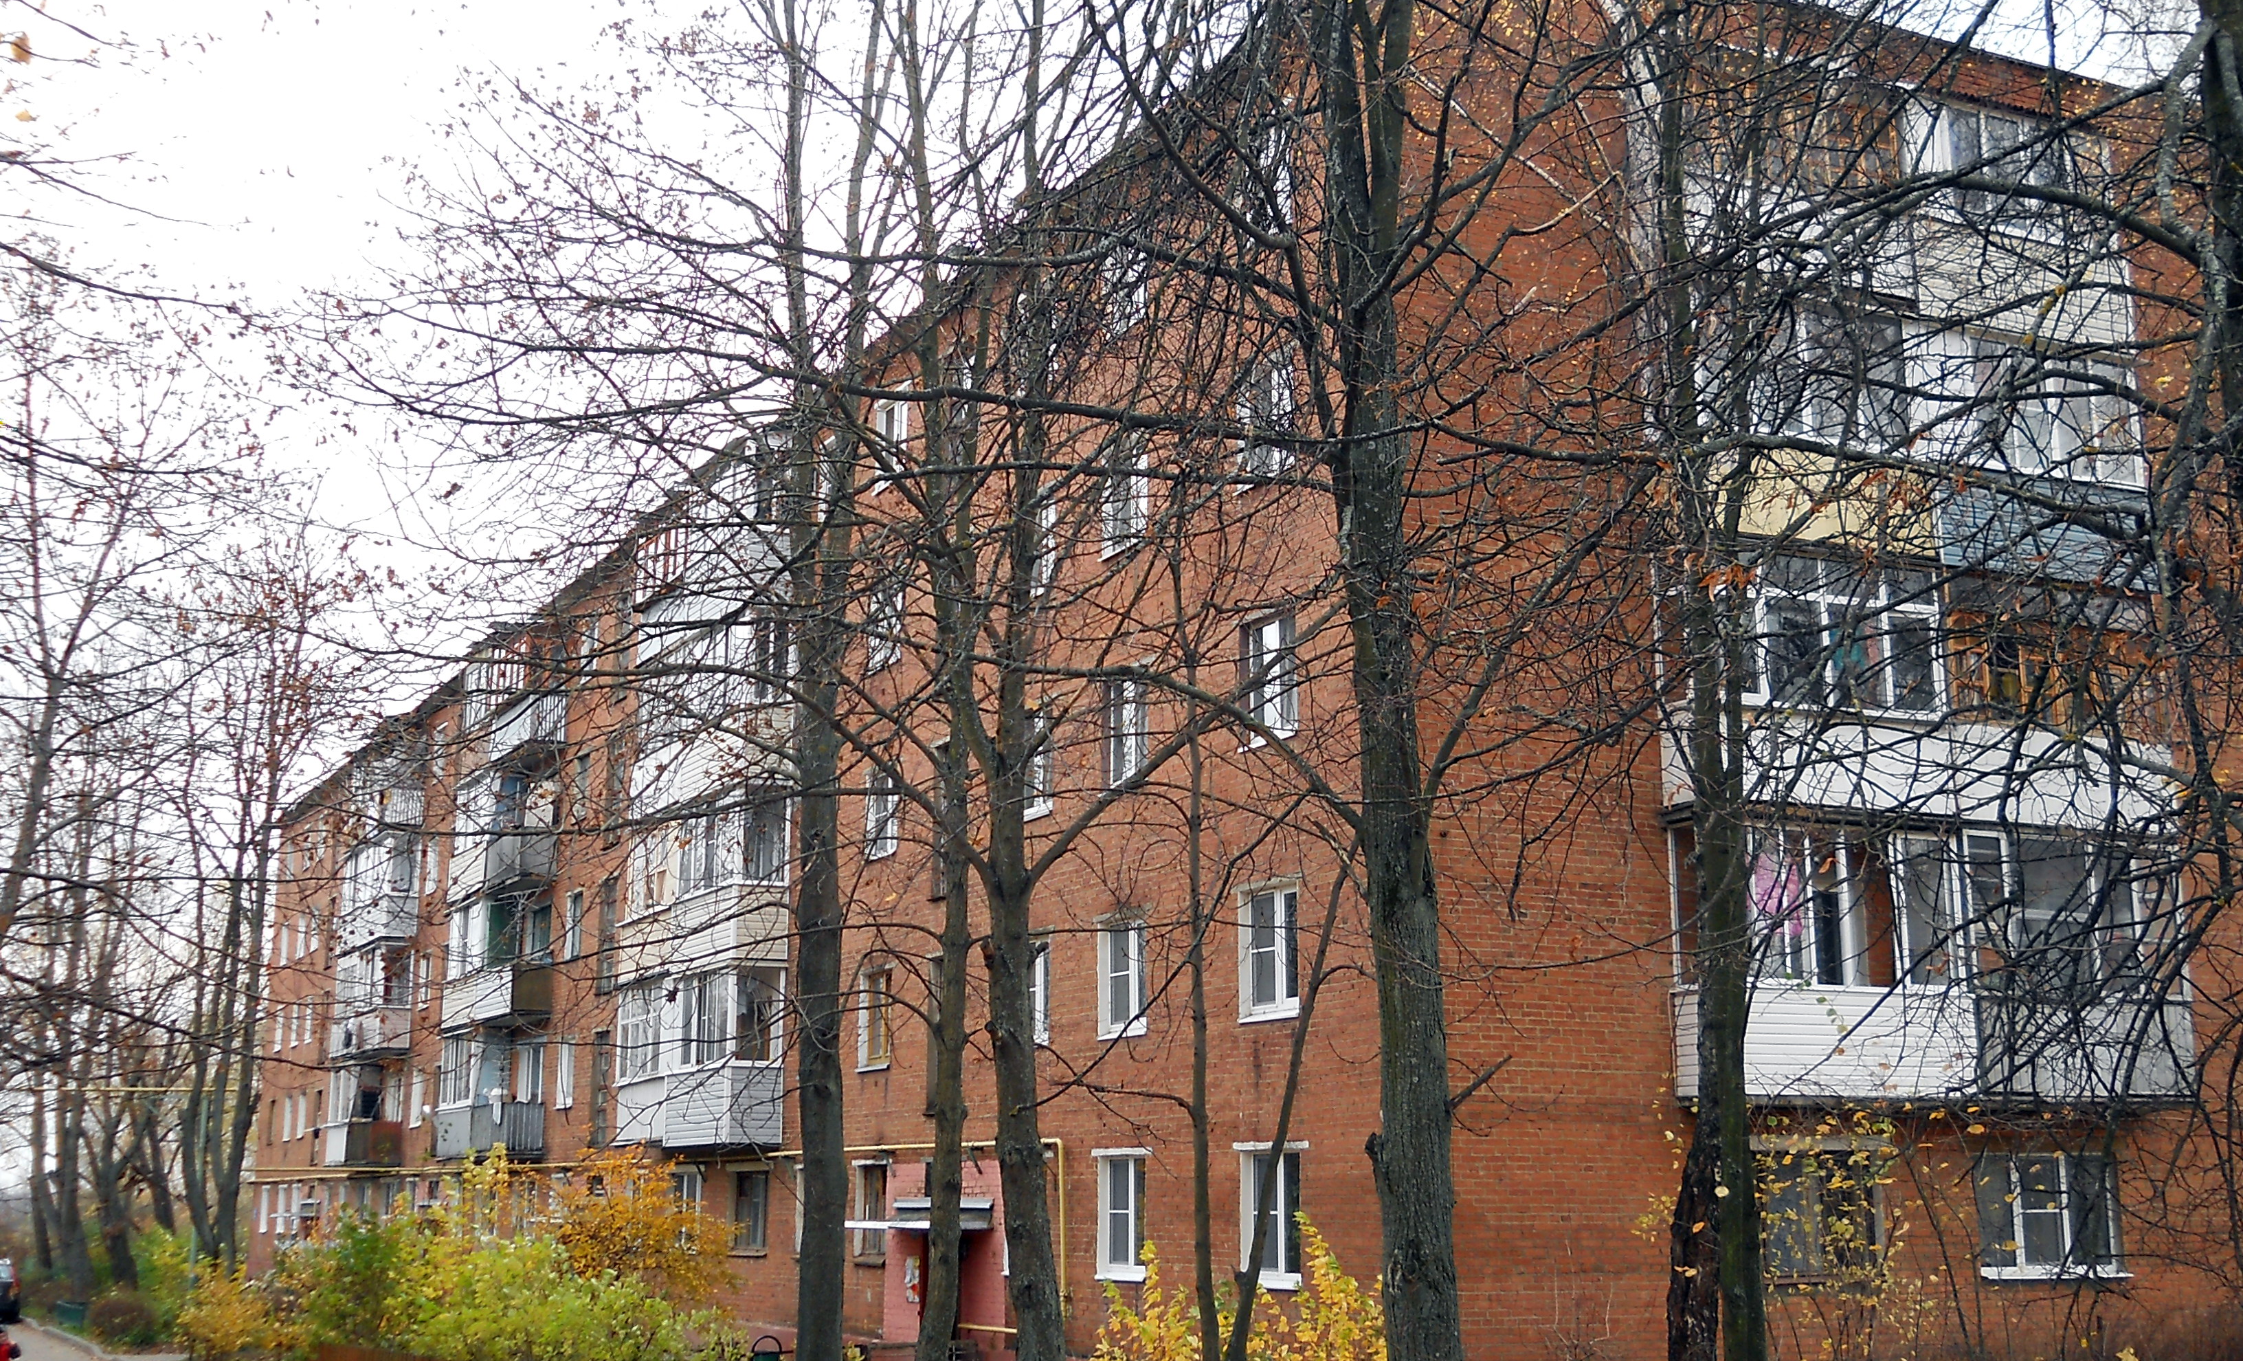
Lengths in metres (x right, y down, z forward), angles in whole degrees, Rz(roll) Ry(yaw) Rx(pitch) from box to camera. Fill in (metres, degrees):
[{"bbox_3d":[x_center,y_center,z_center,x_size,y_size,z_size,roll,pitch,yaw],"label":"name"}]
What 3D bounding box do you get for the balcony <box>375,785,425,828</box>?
[{"bbox_3d":[-18.560,3.472,67.747,0.850,1.100,3.250,6,-13,-25],"label":"balcony"}]

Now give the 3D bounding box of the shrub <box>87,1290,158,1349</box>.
[{"bbox_3d":[-17.764,11.342,47.369,1.300,1.060,1.300,6,-13,-25],"label":"shrub"}]

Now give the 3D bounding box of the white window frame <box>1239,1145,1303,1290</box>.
[{"bbox_3d":[1.551,5.337,26.362,0.200,1.390,1.280,6,-13,-25],"label":"white window frame"}]

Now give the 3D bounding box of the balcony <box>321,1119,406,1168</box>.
[{"bbox_3d":[-19.273,11.827,67.501,0.800,1.150,6.350,6,-13,-25],"label":"balcony"}]

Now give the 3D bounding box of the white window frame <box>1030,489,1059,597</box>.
[{"bbox_3d":[-0.978,-1.747,33.187,0.200,1.400,1.270,6,-13,-25],"label":"white window frame"}]

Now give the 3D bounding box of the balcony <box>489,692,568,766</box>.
[{"bbox_3d":[-12.420,1.117,55.471,0.780,1.110,3.500,6,-13,-25],"label":"balcony"}]

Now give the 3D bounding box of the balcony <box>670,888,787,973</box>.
[{"bbox_3d":[-6.173,4.032,41.672,0.850,1.250,3.300,6,-13,-25],"label":"balcony"}]

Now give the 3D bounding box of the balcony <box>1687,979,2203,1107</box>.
[{"bbox_3d":[8.305,3.798,26.719,6.100,1.140,0.850,6,-13,-25],"label":"balcony"}]

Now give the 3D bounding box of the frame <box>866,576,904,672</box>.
[{"bbox_3d":[-3.295,-0.819,37.840,0.200,1.380,1.330,6,-13,-25],"label":"frame"}]

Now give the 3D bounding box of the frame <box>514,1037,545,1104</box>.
[{"bbox_3d":[-11.891,8.040,53.944,0.200,1.370,2.150,6,-13,-25],"label":"frame"}]

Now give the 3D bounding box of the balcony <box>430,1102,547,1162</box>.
[{"bbox_3d":[-13.220,9.457,55.329,0.800,1.150,6.550,6,-13,-25],"label":"balcony"}]

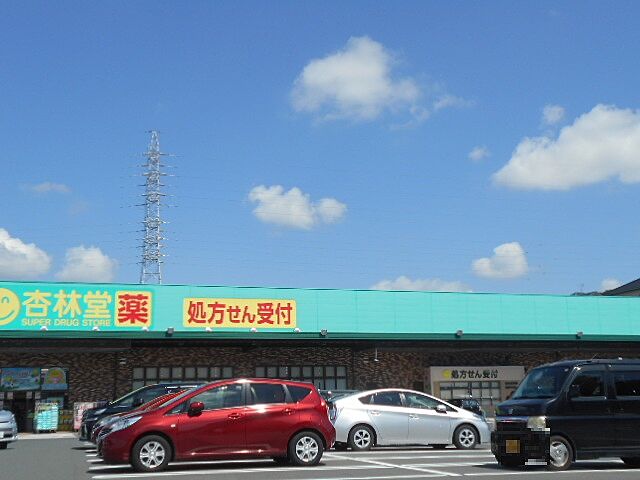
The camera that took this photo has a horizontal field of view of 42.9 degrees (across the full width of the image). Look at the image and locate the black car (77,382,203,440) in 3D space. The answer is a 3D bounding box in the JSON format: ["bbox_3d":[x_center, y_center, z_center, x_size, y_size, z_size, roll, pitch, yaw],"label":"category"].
[{"bbox_3d":[-4.280,4.950,23.050,4.820,1.790,1.820,2,-12,-16],"label":"black car"}]

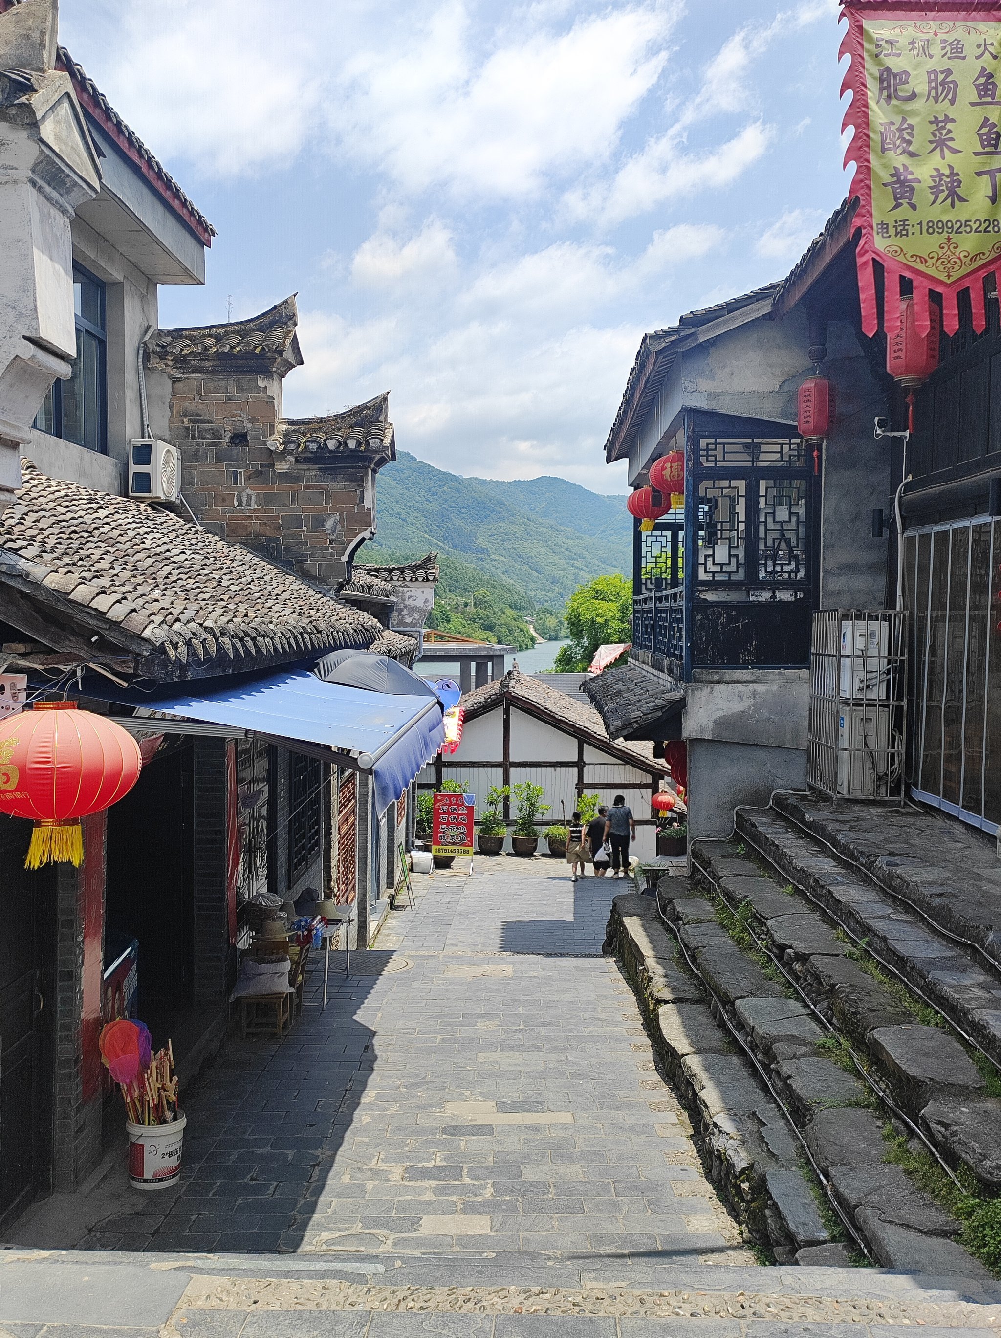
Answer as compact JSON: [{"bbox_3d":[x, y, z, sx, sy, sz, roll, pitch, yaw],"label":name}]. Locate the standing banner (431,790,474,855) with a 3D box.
[{"bbox_3d":[-0.906,2.996,18.600,0.800,1.259,0.120,0,3,8],"label":"standing banner"}]

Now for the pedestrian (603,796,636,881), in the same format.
[{"bbox_3d":[2.270,3.188,18.400,0.600,1.614,0.360,0,3,5],"label":"pedestrian"}]

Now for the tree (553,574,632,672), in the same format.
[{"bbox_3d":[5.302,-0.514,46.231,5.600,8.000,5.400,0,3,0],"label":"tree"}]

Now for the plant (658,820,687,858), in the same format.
[{"bbox_3d":[3.575,3.480,19.900,0.680,0.776,0.500,0,3,-3],"label":"plant"}]

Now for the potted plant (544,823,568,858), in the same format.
[{"bbox_3d":[1.298,3.635,20.500,0.740,0.677,0.680,0,3,-3],"label":"potted plant"}]

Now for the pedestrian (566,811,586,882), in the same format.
[{"bbox_3d":[1.428,3.325,18.200,0.430,1.350,0.360,0,3,5],"label":"pedestrian"}]

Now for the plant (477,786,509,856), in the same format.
[{"bbox_3d":[-0.157,3.227,20.700,0.680,1.502,0.650,0,3,-3],"label":"plant"}]

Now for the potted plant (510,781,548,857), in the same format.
[{"bbox_3d":[0.592,3.180,20.650,0.760,1.599,0.720,0,3,-3],"label":"potted plant"}]

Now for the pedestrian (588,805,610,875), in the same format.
[{"bbox_3d":[1.923,3.450,18.800,0.490,1.588,0.380,1,3,15],"label":"pedestrian"}]

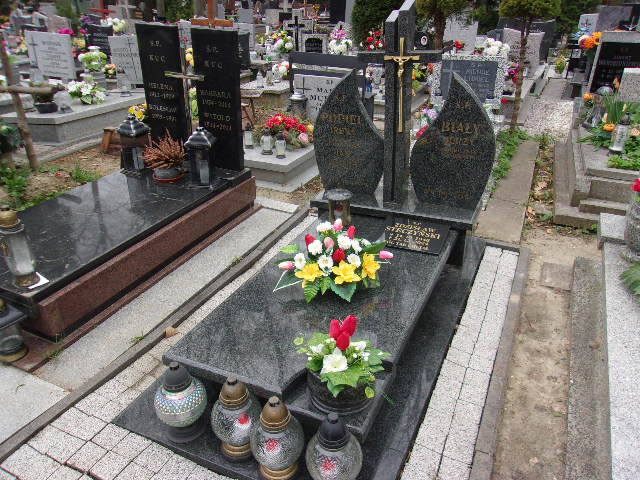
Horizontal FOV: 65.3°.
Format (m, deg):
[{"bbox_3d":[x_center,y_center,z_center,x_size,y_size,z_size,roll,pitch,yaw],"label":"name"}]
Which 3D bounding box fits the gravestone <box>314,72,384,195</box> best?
[{"bbox_3d":[0.193,-0.677,3.164,0.465,0.770,0.075,10,28,23],"label":"gravestone"}]

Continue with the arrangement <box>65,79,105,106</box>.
[{"bbox_3d":[-3.031,-1.915,6.481,0.520,0.290,0.380,-13,27,-21],"label":"arrangement"}]

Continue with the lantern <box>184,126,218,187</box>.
[{"bbox_3d":[-0.782,-0.555,3.357,0.165,0.380,0.165,2,26,9],"label":"lantern"}]

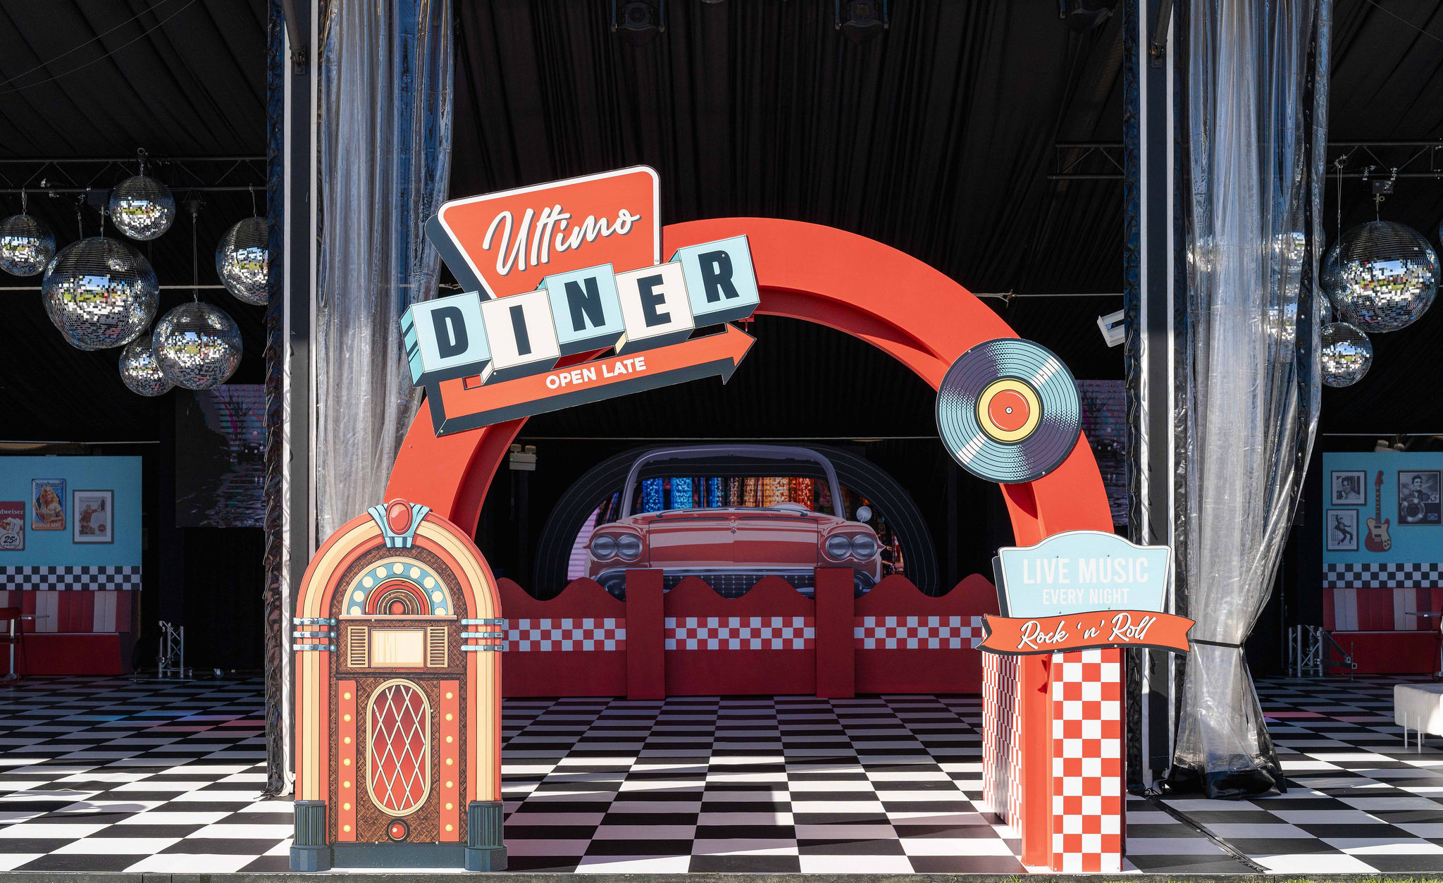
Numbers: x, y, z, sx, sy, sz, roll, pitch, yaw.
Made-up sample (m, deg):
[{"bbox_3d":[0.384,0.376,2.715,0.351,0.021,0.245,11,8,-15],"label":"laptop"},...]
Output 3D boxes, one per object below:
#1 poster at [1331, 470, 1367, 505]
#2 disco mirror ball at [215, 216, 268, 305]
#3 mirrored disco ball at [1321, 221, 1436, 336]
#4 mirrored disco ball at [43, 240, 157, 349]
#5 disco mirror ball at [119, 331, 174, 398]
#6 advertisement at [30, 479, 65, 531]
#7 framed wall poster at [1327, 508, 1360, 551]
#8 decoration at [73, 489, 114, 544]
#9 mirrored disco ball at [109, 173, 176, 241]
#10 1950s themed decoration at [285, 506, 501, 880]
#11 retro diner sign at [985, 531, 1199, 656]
[{"bbox_3d":[6.947,0.518,22.200,0.390,0.395,0.025,0,-2,1],"label":"poster"},{"bbox_3d":[-3.847,-1.504,16.700,0.735,0.735,0.735,0,-2,1],"label":"disco mirror ball"},{"bbox_3d":[5.882,-1.468,17.900,1.000,1.000,1.000,0,-2,1],"label":"mirrored disco ball"},{"bbox_3d":[-5.539,-1.325,17.880,1.000,1.000,1.000,0,-2,0],"label":"mirrored disco ball"},{"bbox_3d":[-4.811,-0.647,16.900,0.530,0.530,0.530,0,-2,1],"label":"disco mirror ball"},{"bbox_3d":[-7.498,0.707,22.300,0.388,0.577,0.025,0,-2,1],"label":"advertisement"},{"bbox_3d":[6.810,0.976,21.950,0.356,0.468,0.030,0,-2,1],"label":"framed wall poster"},{"bbox_3d":[-6.939,0.838,22.150,0.451,0.600,0.030,0,-2,1],"label":"decoration"},{"bbox_3d":[-4.536,-1.829,15.700,0.500,0.500,0.500,0,-2,0],"label":"mirrored disco ball"},{"bbox_3d":[-1.442,1.091,8.950,0.955,1.650,0.090,0,-2,1],"label":"1950s themed decoration"},{"bbox_3d":[1.640,0.682,9.010,0.978,0.563,0.050,0,-2,1],"label":"retro diner sign"}]

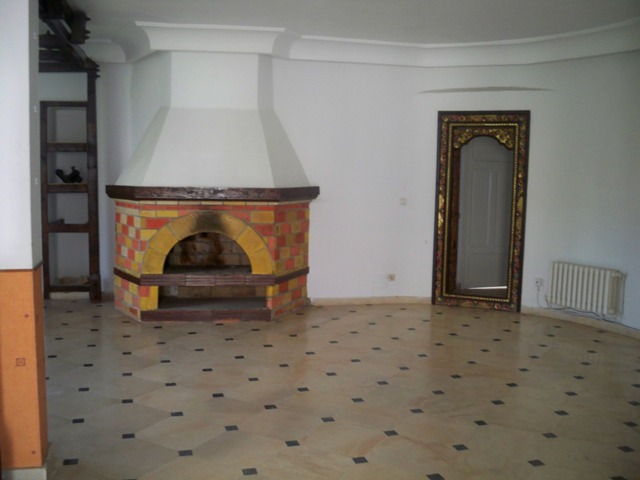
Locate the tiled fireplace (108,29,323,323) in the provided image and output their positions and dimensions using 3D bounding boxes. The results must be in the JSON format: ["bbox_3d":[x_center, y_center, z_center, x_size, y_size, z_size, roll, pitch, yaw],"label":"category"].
[{"bbox_3d":[-1.071,-0.606,6.526,2.245,2.760,0.829,0,6,-8],"label":"tiled fireplace"}]

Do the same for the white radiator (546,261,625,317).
[{"bbox_3d":[2.524,0.446,6.167,0.165,0.430,0.690,-3,7,-32],"label":"white radiator"}]

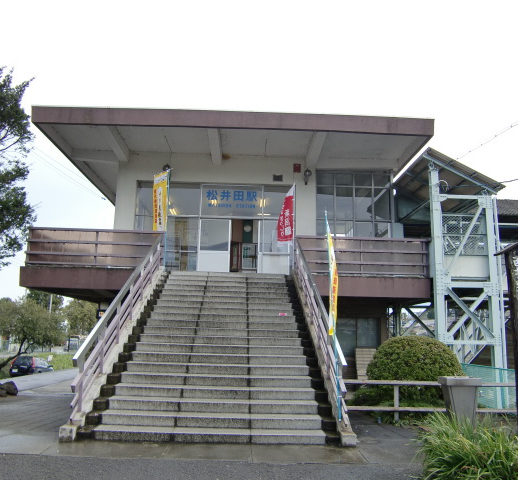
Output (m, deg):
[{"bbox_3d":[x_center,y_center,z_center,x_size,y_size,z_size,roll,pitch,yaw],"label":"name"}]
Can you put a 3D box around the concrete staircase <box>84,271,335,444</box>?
[{"bbox_3d":[-0.762,1.869,10.770,3.670,3.260,7.111,2,-11,-2],"label":"concrete staircase"}]

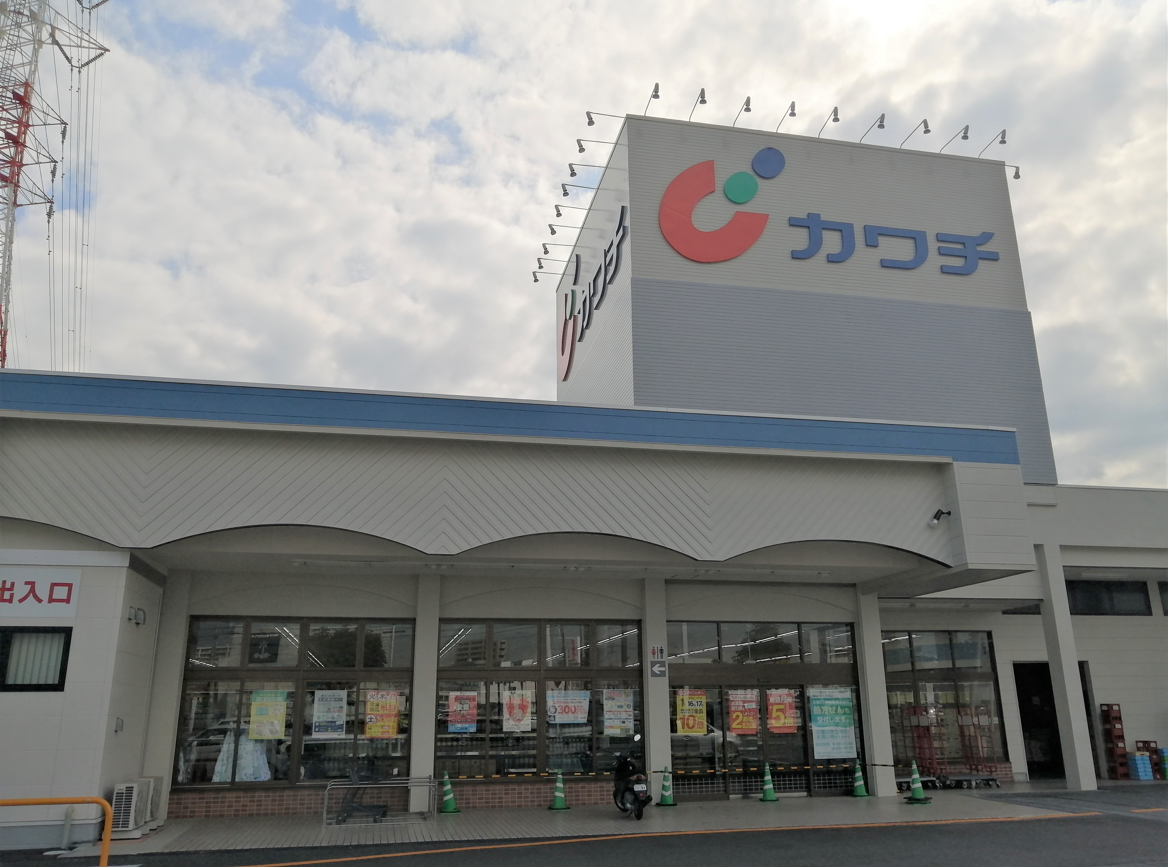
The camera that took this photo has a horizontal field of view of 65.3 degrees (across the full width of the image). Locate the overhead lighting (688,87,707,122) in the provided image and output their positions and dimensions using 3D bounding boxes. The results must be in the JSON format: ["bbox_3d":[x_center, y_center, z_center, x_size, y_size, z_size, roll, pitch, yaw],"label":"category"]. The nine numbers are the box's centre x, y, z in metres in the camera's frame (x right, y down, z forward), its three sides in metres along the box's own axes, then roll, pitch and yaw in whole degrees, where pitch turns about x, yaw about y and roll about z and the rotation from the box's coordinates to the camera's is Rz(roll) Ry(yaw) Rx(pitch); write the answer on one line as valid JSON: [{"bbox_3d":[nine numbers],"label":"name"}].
[{"bbox_3d":[2.637,-7.573,21.214,0.180,0.460,1.060,3,-17,-12],"label":"overhead lighting"}]

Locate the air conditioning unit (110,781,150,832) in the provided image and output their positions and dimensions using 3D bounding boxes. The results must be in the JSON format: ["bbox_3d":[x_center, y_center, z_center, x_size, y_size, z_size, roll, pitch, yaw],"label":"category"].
[{"bbox_3d":[-6.822,5.595,13.717,0.300,0.630,0.780,3,-17,-12],"label":"air conditioning unit"}]

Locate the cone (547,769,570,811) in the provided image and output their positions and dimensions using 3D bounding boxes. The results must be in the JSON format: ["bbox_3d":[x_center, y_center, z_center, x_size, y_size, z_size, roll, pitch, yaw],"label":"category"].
[{"bbox_3d":[-0.448,6.457,16.555,0.370,0.695,0.370,3,-17,-11],"label":"cone"}]

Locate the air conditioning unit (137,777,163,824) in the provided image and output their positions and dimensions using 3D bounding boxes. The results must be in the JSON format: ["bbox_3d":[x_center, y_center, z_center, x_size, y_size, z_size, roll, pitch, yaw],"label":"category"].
[{"bbox_3d":[-7.029,5.876,14.654,0.300,0.630,0.780,3,-17,-12],"label":"air conditioning unit"}]

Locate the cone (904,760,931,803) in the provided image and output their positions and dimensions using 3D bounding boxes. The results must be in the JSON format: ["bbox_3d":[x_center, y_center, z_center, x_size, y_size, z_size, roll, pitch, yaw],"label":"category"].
[{"bbox_3d":[6.187,6.488,16.985,0.370,0.740,0.370,3,-17,-11],"label":"cone"}]

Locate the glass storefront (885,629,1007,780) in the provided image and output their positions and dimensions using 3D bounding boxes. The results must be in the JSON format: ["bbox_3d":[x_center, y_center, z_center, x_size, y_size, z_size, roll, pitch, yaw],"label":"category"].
[{"bbox_3d":[8.272,6.162,21.198,3.160,3.060,0.150,3,-17,-12],"label":"glass storefront"}]

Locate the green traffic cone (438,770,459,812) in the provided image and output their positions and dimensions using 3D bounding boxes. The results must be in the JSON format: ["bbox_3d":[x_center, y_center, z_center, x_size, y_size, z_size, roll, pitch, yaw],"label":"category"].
[{"bbox_3d":[-2.418,6.365,16.200,0.370,0.695,0.370,3,-17,-11],"label":"green traffic cone"}]

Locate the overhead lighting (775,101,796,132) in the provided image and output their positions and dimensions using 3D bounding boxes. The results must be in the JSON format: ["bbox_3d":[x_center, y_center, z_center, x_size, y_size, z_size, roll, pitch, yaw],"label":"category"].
[{"bbox_3d":[4.744,-7.307,21.362,0.210,0.430,1.140,3,-17,-11],"label":"overhead lighting"}]

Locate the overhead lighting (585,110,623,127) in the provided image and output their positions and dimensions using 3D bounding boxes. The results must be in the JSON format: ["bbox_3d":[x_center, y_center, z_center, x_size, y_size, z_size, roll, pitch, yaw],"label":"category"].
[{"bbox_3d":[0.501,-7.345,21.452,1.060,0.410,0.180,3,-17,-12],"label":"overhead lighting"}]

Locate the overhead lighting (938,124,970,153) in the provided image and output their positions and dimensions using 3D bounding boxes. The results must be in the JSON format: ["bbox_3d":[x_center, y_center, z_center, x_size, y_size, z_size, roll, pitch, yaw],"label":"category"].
[{"bbox_3d":[8.996,-7.070,22.171,0.220,0.440,1.170,3,-17,-11],"label":"overhead lighting"}]

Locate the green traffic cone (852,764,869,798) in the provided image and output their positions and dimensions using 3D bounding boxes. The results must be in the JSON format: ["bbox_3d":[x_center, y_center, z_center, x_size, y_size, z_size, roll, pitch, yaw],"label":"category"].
[{"bbox_3d":[5.459,6.812,18.002,0.370,0.690,0.370,3,-17,-11],"label":"green traffic cone"}]

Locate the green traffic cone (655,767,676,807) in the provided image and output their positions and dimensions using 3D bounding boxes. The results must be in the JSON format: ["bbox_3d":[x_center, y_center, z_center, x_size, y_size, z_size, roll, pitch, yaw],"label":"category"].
[{"bbox_3d":[1.518,6.572,17.010,0.380,0.690,0.380,-1,-17,0],"label":"green traffic cone"}]

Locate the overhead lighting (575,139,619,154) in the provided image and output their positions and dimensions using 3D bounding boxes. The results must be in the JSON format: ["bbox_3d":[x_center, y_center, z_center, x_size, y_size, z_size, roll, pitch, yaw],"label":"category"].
[{"bbox_3d":[0.322,-6.976,22.230,1.060,0.410,0.180,3,-17,-12],"label":"overhead lighting"}]

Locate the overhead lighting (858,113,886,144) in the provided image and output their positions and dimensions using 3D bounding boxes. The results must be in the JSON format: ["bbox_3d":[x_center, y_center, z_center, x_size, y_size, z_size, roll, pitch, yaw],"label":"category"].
[{"bbox_3d":[6.978,-7.253,22.046,0.180,0.400,1.120,3,-17,-12],"label":"overhead lighting"}]

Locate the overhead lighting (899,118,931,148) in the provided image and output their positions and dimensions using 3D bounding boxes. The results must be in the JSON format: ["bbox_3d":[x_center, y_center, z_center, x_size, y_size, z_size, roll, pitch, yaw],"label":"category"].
[{"bbox_3d":[8.054,-7.179,22.262,0.180,0.420,1.120,3,-17,-12],"label":"overhead lighting"}]

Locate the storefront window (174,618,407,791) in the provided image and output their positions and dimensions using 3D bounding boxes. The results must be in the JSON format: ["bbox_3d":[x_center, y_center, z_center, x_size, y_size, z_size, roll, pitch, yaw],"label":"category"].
[{"bbox_3d":[-5.005,4.672,15.988,3.867,2.842,0.130,3,-17,-12],"label":"storefront window"}]

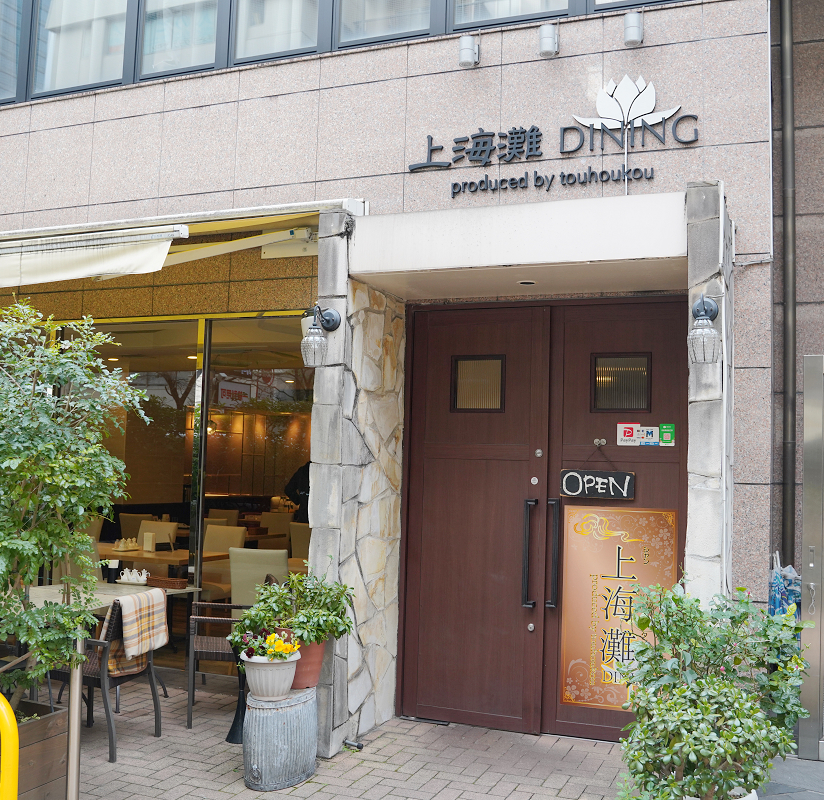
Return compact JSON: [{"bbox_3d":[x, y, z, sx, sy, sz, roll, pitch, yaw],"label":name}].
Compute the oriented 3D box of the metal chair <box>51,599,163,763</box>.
[{"bbox_3d":[-1.602,1.391,4.859,0.540,0.790,0.520,1,-4,14],"label":"metal chair"}]

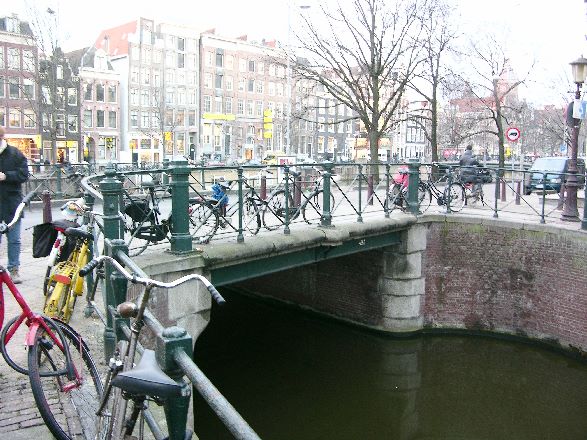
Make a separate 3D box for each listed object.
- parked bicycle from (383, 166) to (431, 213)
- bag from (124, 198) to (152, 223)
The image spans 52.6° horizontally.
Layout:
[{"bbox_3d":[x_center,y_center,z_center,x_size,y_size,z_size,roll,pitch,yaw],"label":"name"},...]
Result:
[{"bbox_3d":[2.680,-0.730,14.200,0.600,1.100,1.780,6,8,40],"label":"parked bicycle"},{"bbox_3d":[-2.142,-0.131,8.200,0.200,0.310,0.380,6,8,42],"label":"bag"}]

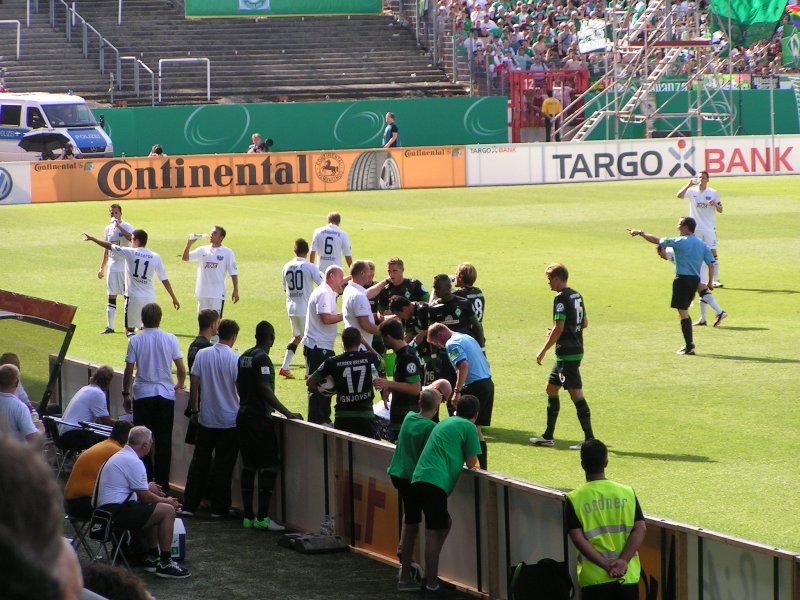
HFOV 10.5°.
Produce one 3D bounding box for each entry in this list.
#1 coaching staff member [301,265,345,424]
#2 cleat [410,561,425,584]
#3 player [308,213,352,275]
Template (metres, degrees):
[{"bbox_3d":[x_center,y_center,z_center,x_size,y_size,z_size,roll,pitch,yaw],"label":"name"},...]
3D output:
[{"bbox_3d":[-0.853,0.508,47.831,0.400,1.780,0.500,-3,4,-20],"label":"coaching staff member"},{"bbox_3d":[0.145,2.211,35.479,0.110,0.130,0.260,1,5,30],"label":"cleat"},{"bbox_3d":[-0.956,-0.304,59.751,0.570,1.800,0.380,-1,4,12],"label":"player"}]

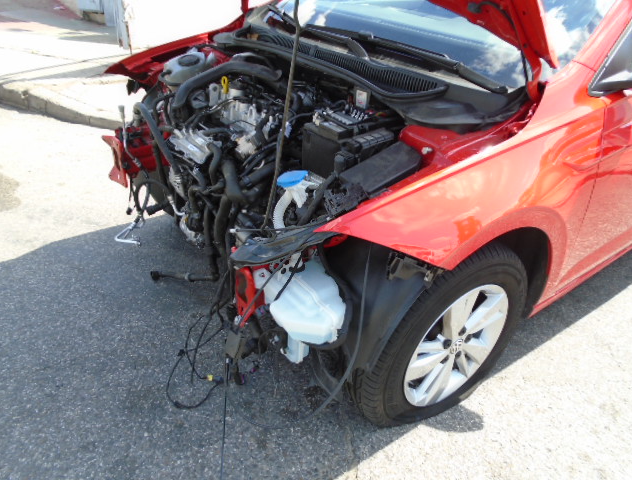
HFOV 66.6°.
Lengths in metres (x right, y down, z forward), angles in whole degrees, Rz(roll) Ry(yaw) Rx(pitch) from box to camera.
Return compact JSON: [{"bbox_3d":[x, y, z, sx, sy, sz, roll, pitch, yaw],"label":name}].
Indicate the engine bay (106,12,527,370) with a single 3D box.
[{"bbox_3d":[-0.203,-0.309,1.673,0.828,0.697,1.414,-18,38,-33],"label":"engine bay"}]

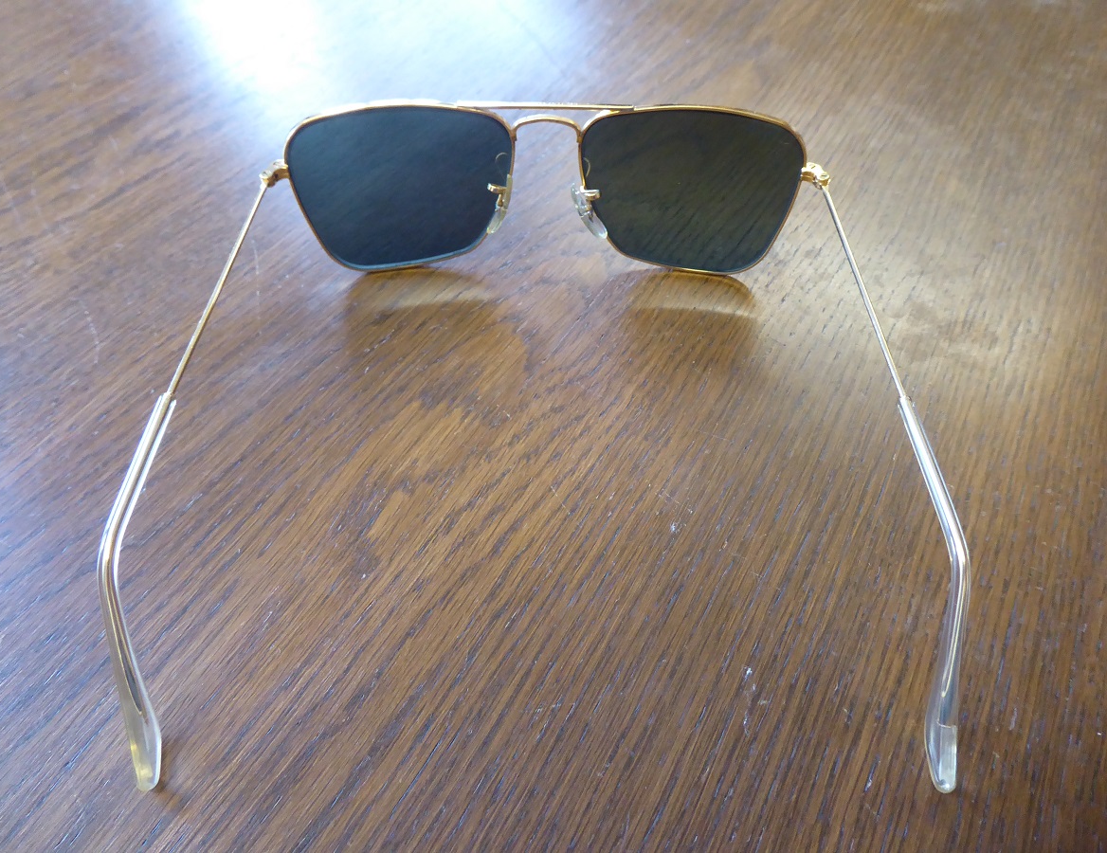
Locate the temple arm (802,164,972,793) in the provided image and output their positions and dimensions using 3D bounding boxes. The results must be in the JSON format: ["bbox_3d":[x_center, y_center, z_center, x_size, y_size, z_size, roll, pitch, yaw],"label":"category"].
[{"bbox_3d":[0.063,-0.002,0.164,0.009,0.031,0.136,1,50,0],"label":"temple arm"}]

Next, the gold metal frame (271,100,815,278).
[{"bbox_3d":[-0.003,-0.057,0.203,0.128,0.044,0.015,1,36,0],"label":"gold metal frame"}]

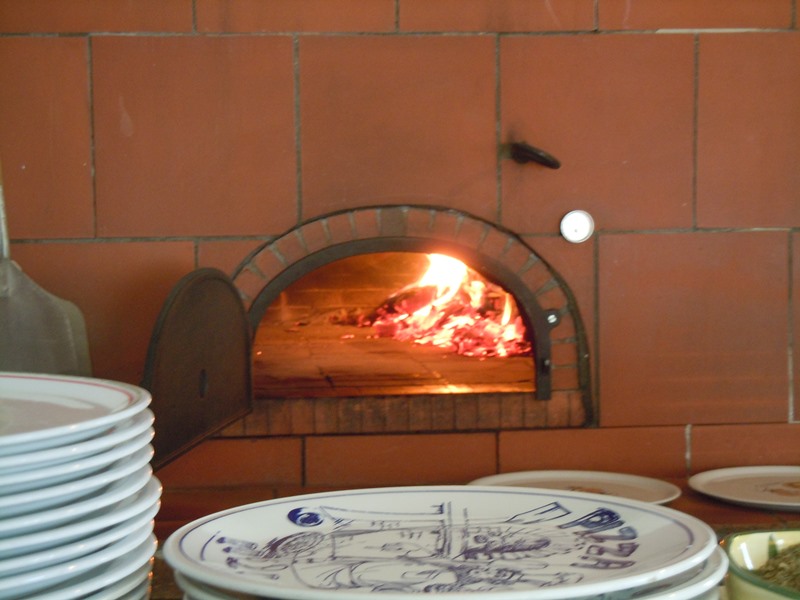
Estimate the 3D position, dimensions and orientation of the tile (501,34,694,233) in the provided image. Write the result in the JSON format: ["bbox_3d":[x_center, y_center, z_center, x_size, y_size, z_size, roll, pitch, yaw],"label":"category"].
[{"bbox_3d":[0.306,-0.260,2.772,0.303,0.303,0.018,-1,7,-5],"label":"tile"}]

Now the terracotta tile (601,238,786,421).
[{"bbox_3d":[0.463,0.045,2.825,0.303,0.303,0.018,-1,7,-5],"label":"terracotta tile"}]

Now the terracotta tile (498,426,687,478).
[{"bbox_3d":[0.308,0.244,2.838,0.298,0.078,0.018,-1,7,-5],"label":"terracotta tile"}]

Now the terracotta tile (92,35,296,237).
[{"bbox_3d":[-0.312,-0.248,2.721,0.303,0.303,0.018,-1,7,-5],"label":"terracotta tile"}]

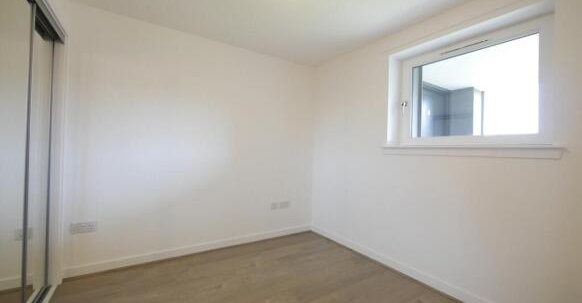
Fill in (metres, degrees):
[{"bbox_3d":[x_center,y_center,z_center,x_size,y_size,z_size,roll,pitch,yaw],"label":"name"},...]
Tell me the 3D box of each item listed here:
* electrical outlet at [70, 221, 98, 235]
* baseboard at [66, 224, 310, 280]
[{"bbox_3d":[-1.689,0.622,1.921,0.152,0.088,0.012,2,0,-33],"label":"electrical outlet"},{"bbox_3d":[-0.760,0.996,2.521,2.460,0.087,0.018,2,0,-33],"label":"baseboard"}]

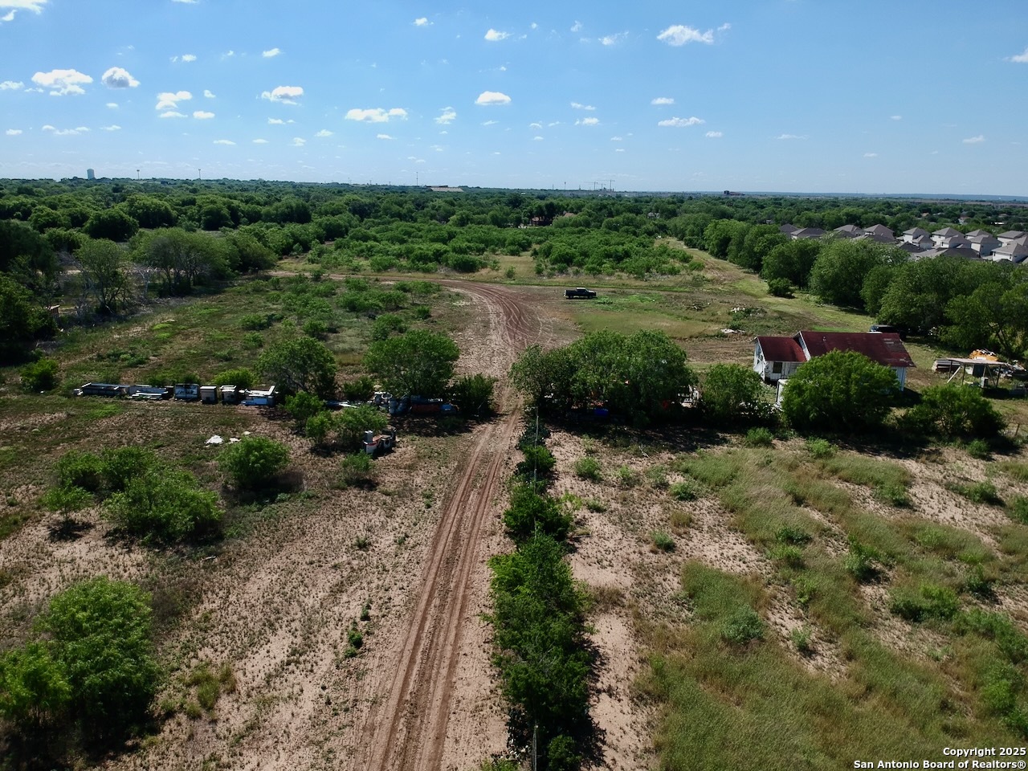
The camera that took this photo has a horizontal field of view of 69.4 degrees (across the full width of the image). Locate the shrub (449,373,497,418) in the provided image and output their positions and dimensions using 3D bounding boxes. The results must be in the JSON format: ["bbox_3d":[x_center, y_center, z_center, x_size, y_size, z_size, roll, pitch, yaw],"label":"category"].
[{"bbox_3d":[-3.389,0.805,62.040,3.890,3.400,3.690,0,15,-3],"label":"shrub"}]

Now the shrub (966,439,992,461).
[{"bbox_3d":[35.927,4.838,57.293,1.525,1.311,1.448,11,18,32],"label":"shrub"}]

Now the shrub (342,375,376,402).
[{"bbox_3d":[-13.659,0.249,65.762,2.850,2.240,2.710,-2,15,-12],"label":"shrub"}]

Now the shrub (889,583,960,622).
[{"bbox_3d":[19.801,10.360,35.847,2.953,1.163,2.214,10,17,31],"label":"shrub"}]

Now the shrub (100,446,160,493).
[{"bbox_3d":[-24.140,5.188,46.728,3.339,2.740,3.339,-7,17,-28],"label":"shrub"}]

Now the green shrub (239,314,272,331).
[{"bbox_3d":[-35.793,-8.856,102.685,4.110,2.125,3.699,-4,16,-19],"label":"green shrub"}]

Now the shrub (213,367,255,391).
[{"bbox_3d":[-25.905,-0.483,68.790,3.770,2.296,3.393,-5,16,-21],"label":"shrub"}]

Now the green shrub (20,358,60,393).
[{"bbox_3d":[-45.732,-1.130,71.481,3.132,2.939,2.819,-9,18,-32],"label":"green shrub"}]

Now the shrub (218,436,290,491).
[{"bbox_3d":[-16.662,4.881,47.601,4.381,3.134,4.381,-5,16,-20],"label":"shrub"}]

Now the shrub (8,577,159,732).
[{"bbox_3d":[-15.431,9.476,26.770,4.842,5.009,4.600,-9,18,-33],"label":"shrub"}]

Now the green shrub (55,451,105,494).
[{"bbox_3d":[-26.621,5.275,45.570,2.550,2.520,2.420,-8,17,-31],"label":"green shrub"}]

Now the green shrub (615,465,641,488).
[{"bbox_3d":[7.802,6.106,50.877,1.418,1.266,1.347,3,15,9],"label":"green shrub"}]

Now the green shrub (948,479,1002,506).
[{"bbox_3d":[28.566,6.632,45.924,2.600,1.430,1.950,11,18,33],"label":"green shrub"}]

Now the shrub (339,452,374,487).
[{"bbox_3d":[-10.057,5.248,47.798,2.120,1.940,2.120,-2,15,-12],"label":"shrub"}]

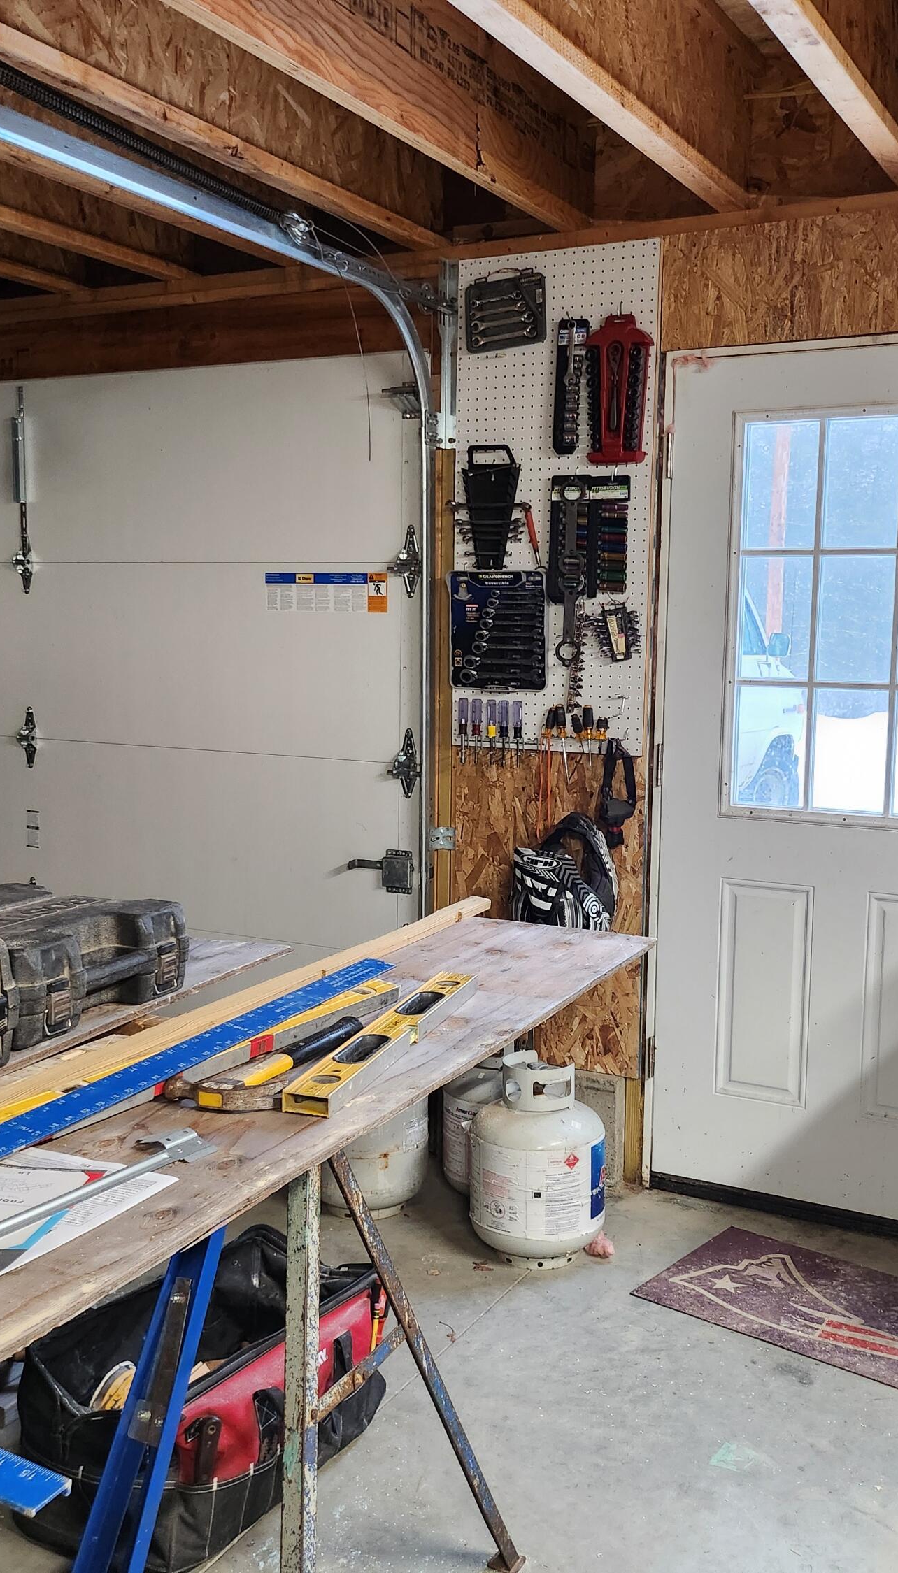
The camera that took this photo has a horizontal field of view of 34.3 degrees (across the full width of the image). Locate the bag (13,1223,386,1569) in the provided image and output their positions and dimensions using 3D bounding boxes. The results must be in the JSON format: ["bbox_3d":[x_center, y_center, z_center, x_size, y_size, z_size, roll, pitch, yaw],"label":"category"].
[{"bbox_3d":[-0.407,1.053,2.575,0.330,0.290,0.600,4,9,26],"label":"bag"}]

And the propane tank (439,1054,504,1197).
[{"bbox_3d":[0.140,0.808,3.636,0.310,0.450,0.310,4,9,27],"label":"propane tank"}]

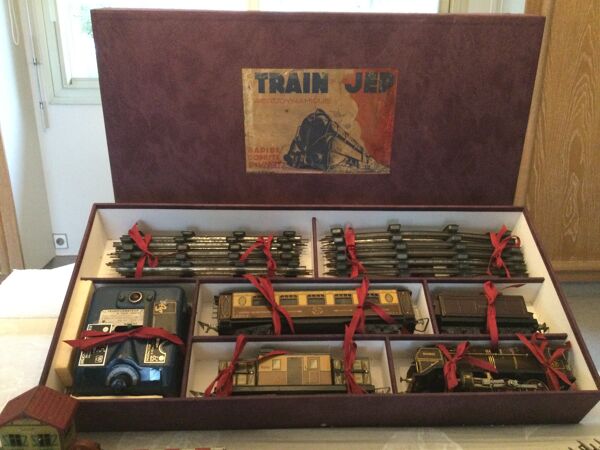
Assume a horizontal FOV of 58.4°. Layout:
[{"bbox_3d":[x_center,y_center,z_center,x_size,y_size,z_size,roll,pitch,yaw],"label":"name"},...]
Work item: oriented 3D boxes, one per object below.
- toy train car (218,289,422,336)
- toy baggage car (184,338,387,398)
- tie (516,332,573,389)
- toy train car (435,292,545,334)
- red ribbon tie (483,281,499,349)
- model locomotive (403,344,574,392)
[{"bbox_3d":[0.028,0.159,0.889,0.330,0.062,0.095,0,47,-3],"label":"toy train car"},{"bbox_3d":[-0.009,0.196,0.673,0.218,0.056,0.074,0,47,-4],"label":"toy baggage car"},{"bbox_3d":[0.374,0.208,0.818,0.077,0.042,0.086,0,47,-3],"label":"tie"},{"bbox_3d":[0.313,0.164,0.903,0.179,0.062,0.086,0,47,-3],"label":"toy train car"},{"bbox_3d":[0.309,0.143,0.869,0.022,0.029,0.126,9,47,5],"label":"red ribbon tie"},{"bbox_3d":[0.281,0.235,0.833,0.270,0.063,0.085,0,47,-3],"label":"model locomotive"}]

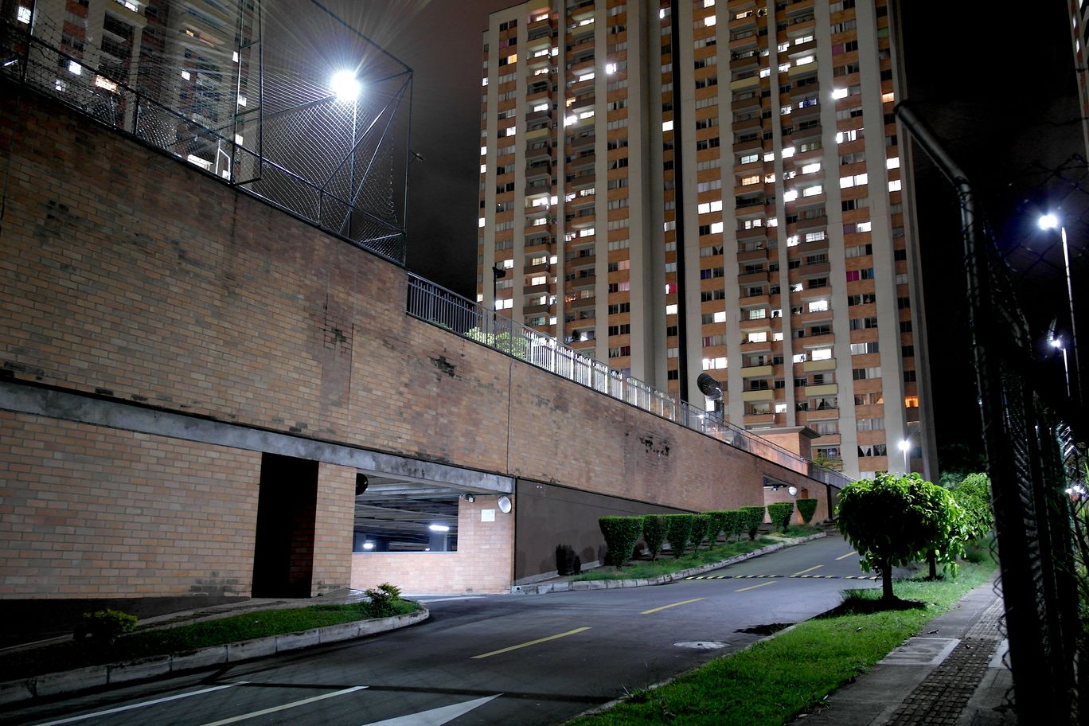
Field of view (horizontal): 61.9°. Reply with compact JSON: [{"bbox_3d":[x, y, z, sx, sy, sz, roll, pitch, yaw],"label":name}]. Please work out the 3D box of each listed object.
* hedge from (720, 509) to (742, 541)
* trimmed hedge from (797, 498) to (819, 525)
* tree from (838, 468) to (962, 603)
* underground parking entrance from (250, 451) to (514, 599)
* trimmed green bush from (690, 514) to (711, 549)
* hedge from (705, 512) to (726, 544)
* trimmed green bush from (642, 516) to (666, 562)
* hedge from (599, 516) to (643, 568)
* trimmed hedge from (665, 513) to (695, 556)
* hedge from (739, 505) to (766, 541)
[{"bbox_3d":[6.575,5.784,32.133,0.950,1.188,0.950,-7,-15,28],"label":"hedge"},{"bbox_3d":[12.228,6.914,42.258,0.981,1.215,0.981,-7,-15,28],"label":"trimmed hedge"},{"bbox_3d":[5.998,2.942,15.506,2.099,2.187,2.099,-7,-15,28],"label":"tree"},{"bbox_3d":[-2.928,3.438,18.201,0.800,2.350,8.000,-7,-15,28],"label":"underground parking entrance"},{"bbox_3d":[5.035,5.493,29.371,0.950,1.165,0.950,-7,-15,28],"label":"trimmed green bush"},{"bbox_3d":[5.781,5.628,30.709,0.950,1.219,0.950,-7,-15,28],"label":"hedge"},{"bbox_3d":[3.145,5.021,26.005,0.950,1.294,0.950,-7,-15,28],"label":"trimmed green bush"},{"bbox_3d":[2.004,4.751,23.970,1.156,1.346,1.156,0,-13,0],"label":"hedge"},{"bbox_3d":[4.120,5.253,27.742,0.867,1.279,0.867,0,-13,0],"label":"trimmed hedge"},{"bbox_3d":[7.893,6.078,34.486,0.955,1.339,0.955,-7,-15,28],"label":"hedge"}]

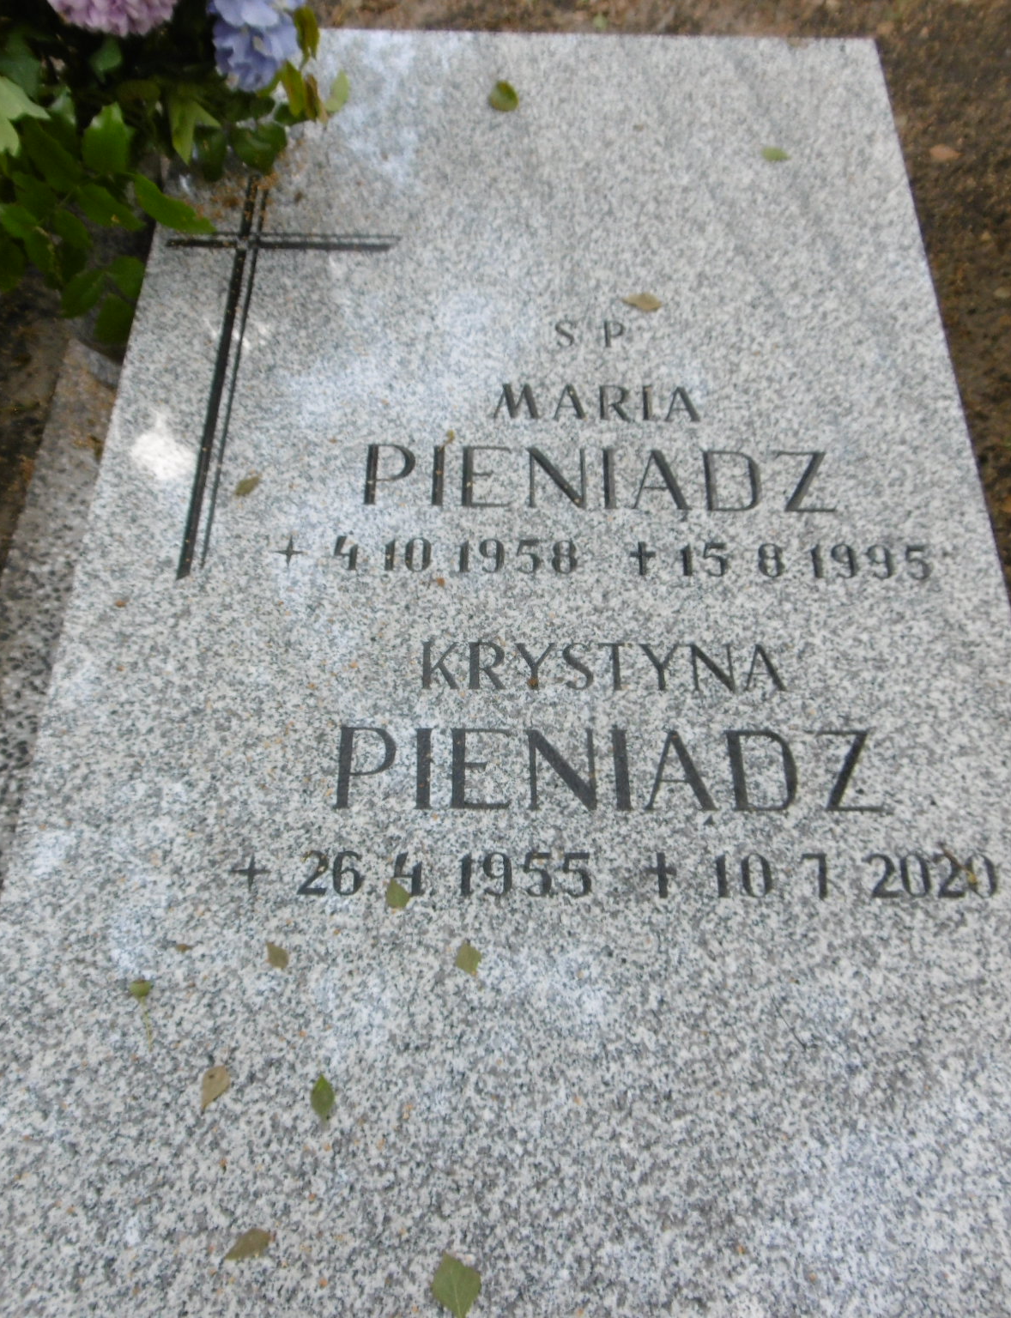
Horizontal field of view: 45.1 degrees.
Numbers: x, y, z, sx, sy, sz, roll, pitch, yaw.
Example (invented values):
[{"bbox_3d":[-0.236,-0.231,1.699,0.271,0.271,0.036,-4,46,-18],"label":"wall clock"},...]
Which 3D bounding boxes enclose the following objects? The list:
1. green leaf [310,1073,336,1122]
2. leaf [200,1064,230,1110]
[{"bbox_3d":[-0.131,0.316,0.878,0.017,0.006,0.030,11,60,6],"label":"green leaf"},{"bbox_3d":[-0.209,0.310,0.881,0.019,0.006,0.031,2,59,1],"label":"leaf"}]

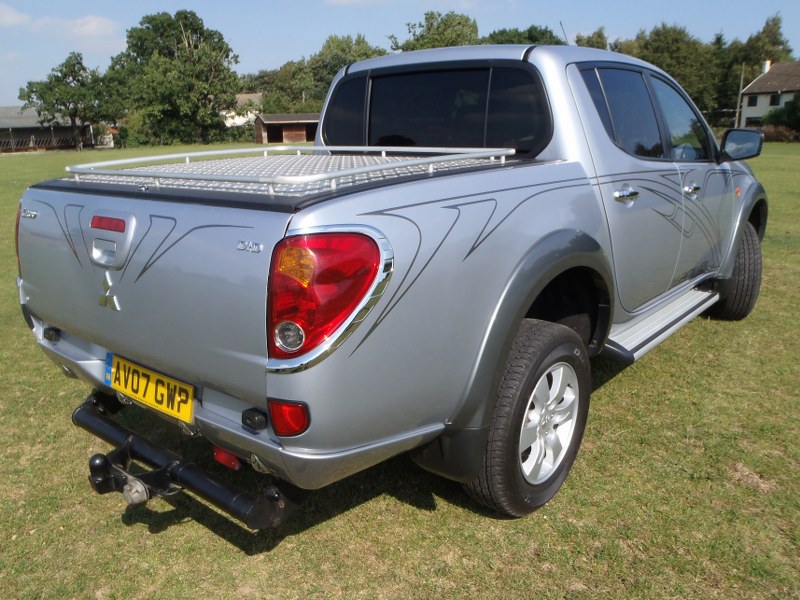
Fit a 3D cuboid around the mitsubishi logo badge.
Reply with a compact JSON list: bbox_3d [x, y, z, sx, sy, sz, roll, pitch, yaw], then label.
[{"bbox_3d":[-0.862,-0.028,1.918,0.125,0.110,0.012,11,15,39],"label":"mitsubishi logo badge"}]

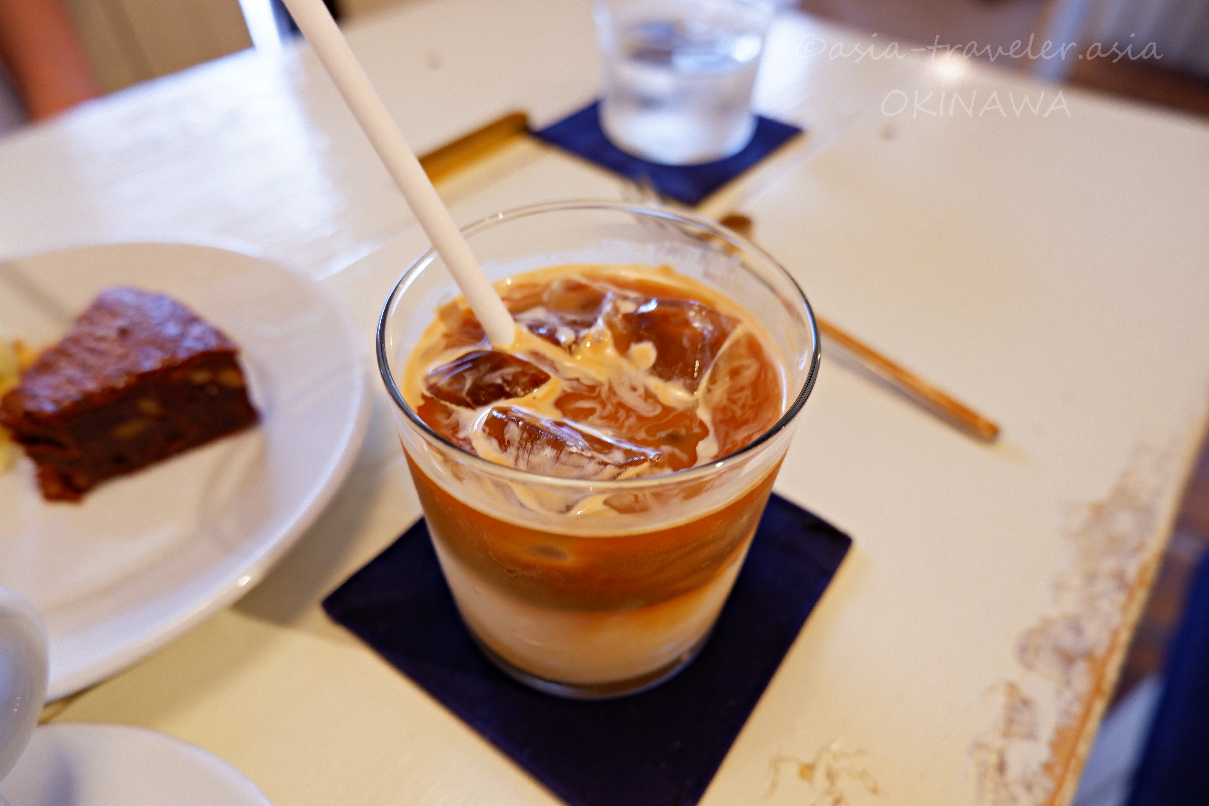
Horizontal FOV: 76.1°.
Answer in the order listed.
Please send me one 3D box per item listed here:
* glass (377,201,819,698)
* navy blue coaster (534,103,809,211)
[{"bbox_3d":[-0.002,0.015,0.178,0.083,0.088,0.083,3,45,0],"label":"glass"},{"bbox_3d":[0.034,-0.140,0.395,0.102,0.003,0.102,32,52,26],"label":"navy blue coaster"}]

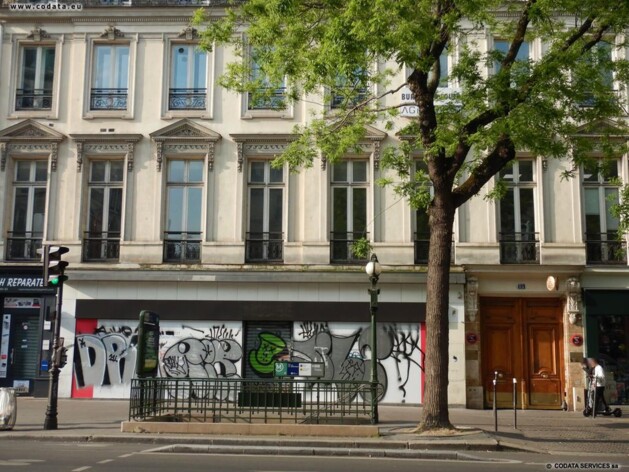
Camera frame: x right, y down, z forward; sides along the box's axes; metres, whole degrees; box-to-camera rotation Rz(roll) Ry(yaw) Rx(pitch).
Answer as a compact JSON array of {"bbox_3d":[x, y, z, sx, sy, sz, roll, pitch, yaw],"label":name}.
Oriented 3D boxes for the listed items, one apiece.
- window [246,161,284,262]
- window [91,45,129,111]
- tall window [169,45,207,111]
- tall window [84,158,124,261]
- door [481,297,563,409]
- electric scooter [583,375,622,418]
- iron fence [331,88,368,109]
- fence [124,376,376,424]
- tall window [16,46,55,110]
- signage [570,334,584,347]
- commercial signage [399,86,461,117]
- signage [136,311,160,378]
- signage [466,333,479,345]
[{"bbox_3d":[-1.616,-0.820,26.970,1.295,3.481,0.250,0,-9,2],"label":"window"},{"bbox_3d":[-7.076,-5.482,27.842,1.310,2.388,0.250,0,-9,2],"label":"window"},{"bbox_3d":[-4.430,-5.570,28.099,1.200,2.322,0.250,0,-9,3],"label":"tall window"},{"bbox_3d":[-7.204,-0.878,27.502,1.220,3.479,0.250,0,-9,3],"label":"tall window"},{"bbox_3d":[6.749,3.807,26.201,2.642,3.635,0.200,0,-9,2],"label":"door"},{"bbox_3d":[8.559,4.765,23.750,1.130,1.180,0.500,0,-9,3],"label":"electric scooter"},{"bbox_3d":[1.211,-4.680,27.310,1.260,0.744,0.100,0,-9,2],"label":"iron fence"},{"bbox_3d":[-1.232,3.706,18.306,5.329,0.936,2.700,0,-9,2],"label":"fence"},{"bbox_3d":[-9.862,-5.591,28.338,1.200,2.322,0.250,0,-9,3],"label":"tall window"},{"bbox_3d":[8.450,3.356,25.742,0.399,0.399,0.050,0,-9,2],"label":"signage"},{"bbox_3d":[3.962,-4.576,27.360,2.088,1.046,0.080,0,-9,3],"label":"commercial signage"},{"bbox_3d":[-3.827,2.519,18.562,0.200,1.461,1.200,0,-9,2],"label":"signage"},{"bbox_3d":[5.176,3.360,26.175,0.355,0.376,0.030,0,-9,3],"label":"signage"}]

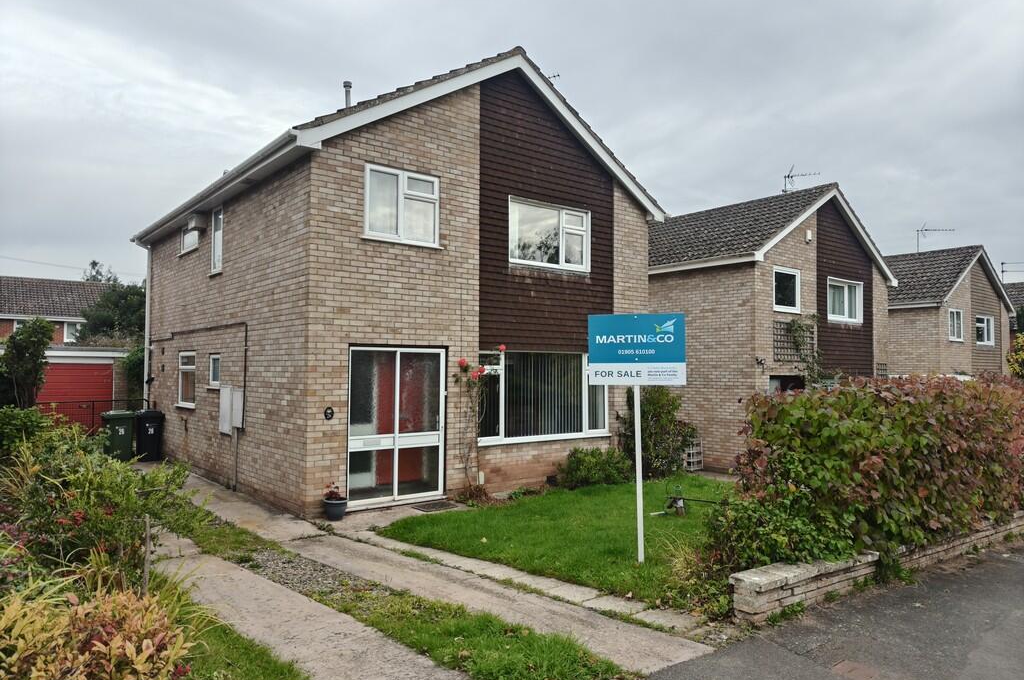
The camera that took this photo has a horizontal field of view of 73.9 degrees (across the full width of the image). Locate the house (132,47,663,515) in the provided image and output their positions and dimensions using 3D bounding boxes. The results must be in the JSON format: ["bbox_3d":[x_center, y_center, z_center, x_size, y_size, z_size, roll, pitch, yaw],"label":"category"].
[{"bbox_3d":[-2.896,-1.024,14.281,7.397,6.962,9.492,2,-3,-39],"label":"house"}]

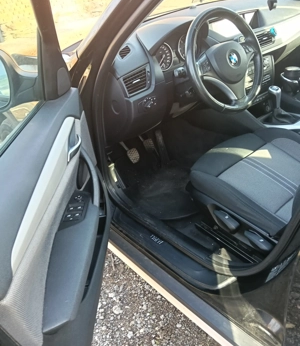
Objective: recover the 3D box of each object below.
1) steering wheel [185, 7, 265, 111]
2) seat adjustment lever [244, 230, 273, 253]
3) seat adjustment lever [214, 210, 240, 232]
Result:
[{"bbox_3d":[0.273,-0.407,1.154,0.375,0.372,0.085,-28,14,-30],"label":"steering wheel"},{"bbox_3d":[0.370,0.232,1.065,0.028,0.031,0.105,-32,52,-30],"label":"seat adjustment lever"},{"bbox_3d":[0.283,0.174,1.138,0.028,0.031,0.105,-32,52,-30],"label":"seat adjustment lever"}]

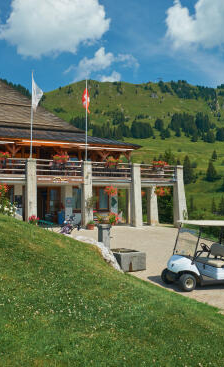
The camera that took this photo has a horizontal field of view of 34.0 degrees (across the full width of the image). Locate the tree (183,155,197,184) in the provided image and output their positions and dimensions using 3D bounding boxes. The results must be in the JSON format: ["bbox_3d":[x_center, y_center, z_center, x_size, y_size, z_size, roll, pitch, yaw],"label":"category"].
[{"bbox_3d":[30.250,-5.536,145.000,6.500,12.000,6.500,1,0,0],"label":"tree"}]

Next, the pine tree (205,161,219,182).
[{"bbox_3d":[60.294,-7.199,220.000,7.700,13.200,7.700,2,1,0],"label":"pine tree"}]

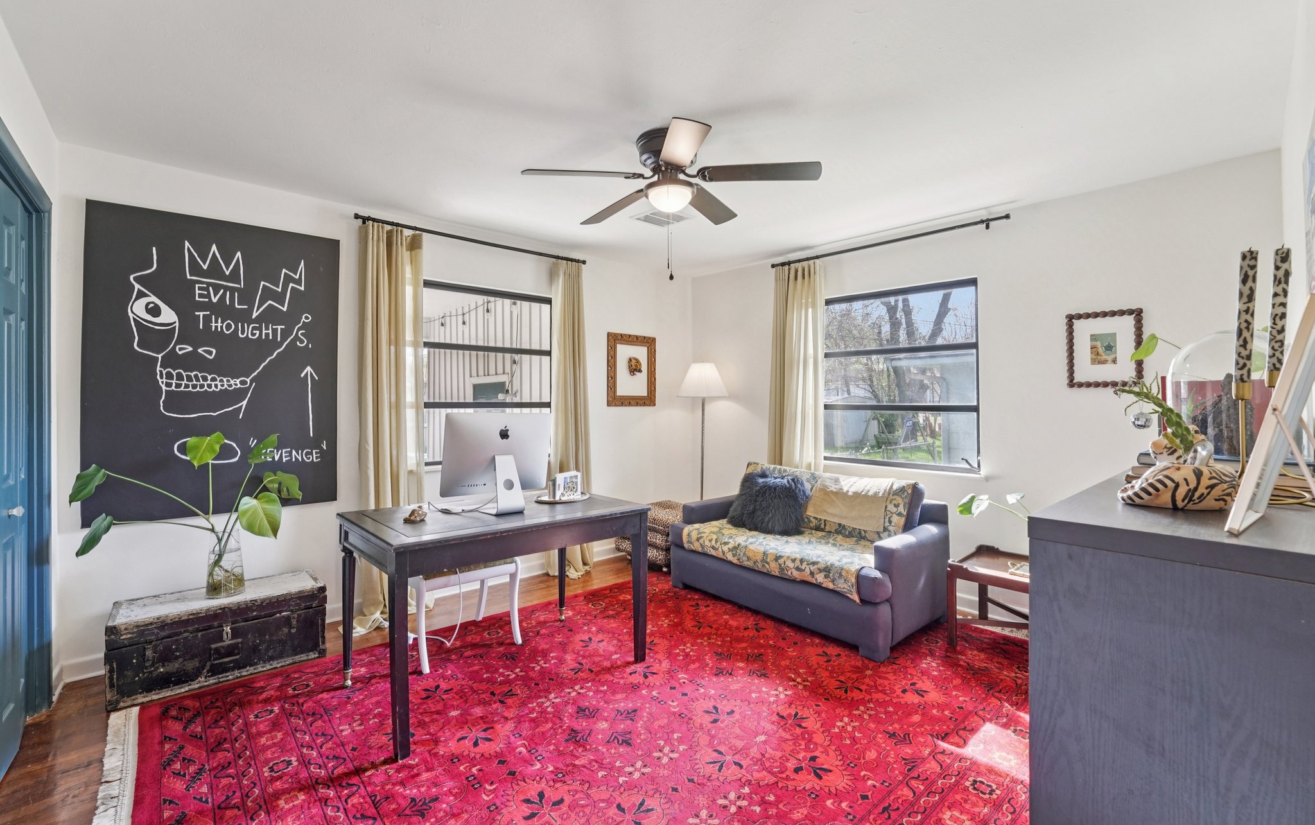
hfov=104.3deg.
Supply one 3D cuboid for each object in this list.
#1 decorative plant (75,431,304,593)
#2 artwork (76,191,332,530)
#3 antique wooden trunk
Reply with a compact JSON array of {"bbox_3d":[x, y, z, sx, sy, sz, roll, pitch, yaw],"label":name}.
[{"bbox_3d":[-2.181,0.495,2.434,0.800,0.790,0.440,0,0,-37],"label":"decorative plant"},{"bbox_3d":[-2.210,-0.230,2.621,0.984,1.486,0.040,-1,1,-39],"label":"artwork"},{"bbox_3d":[-2.098,1.065,2.517,0.775,0.350,0.380,0,0,-37],"label":"antique wooden trunk"}]

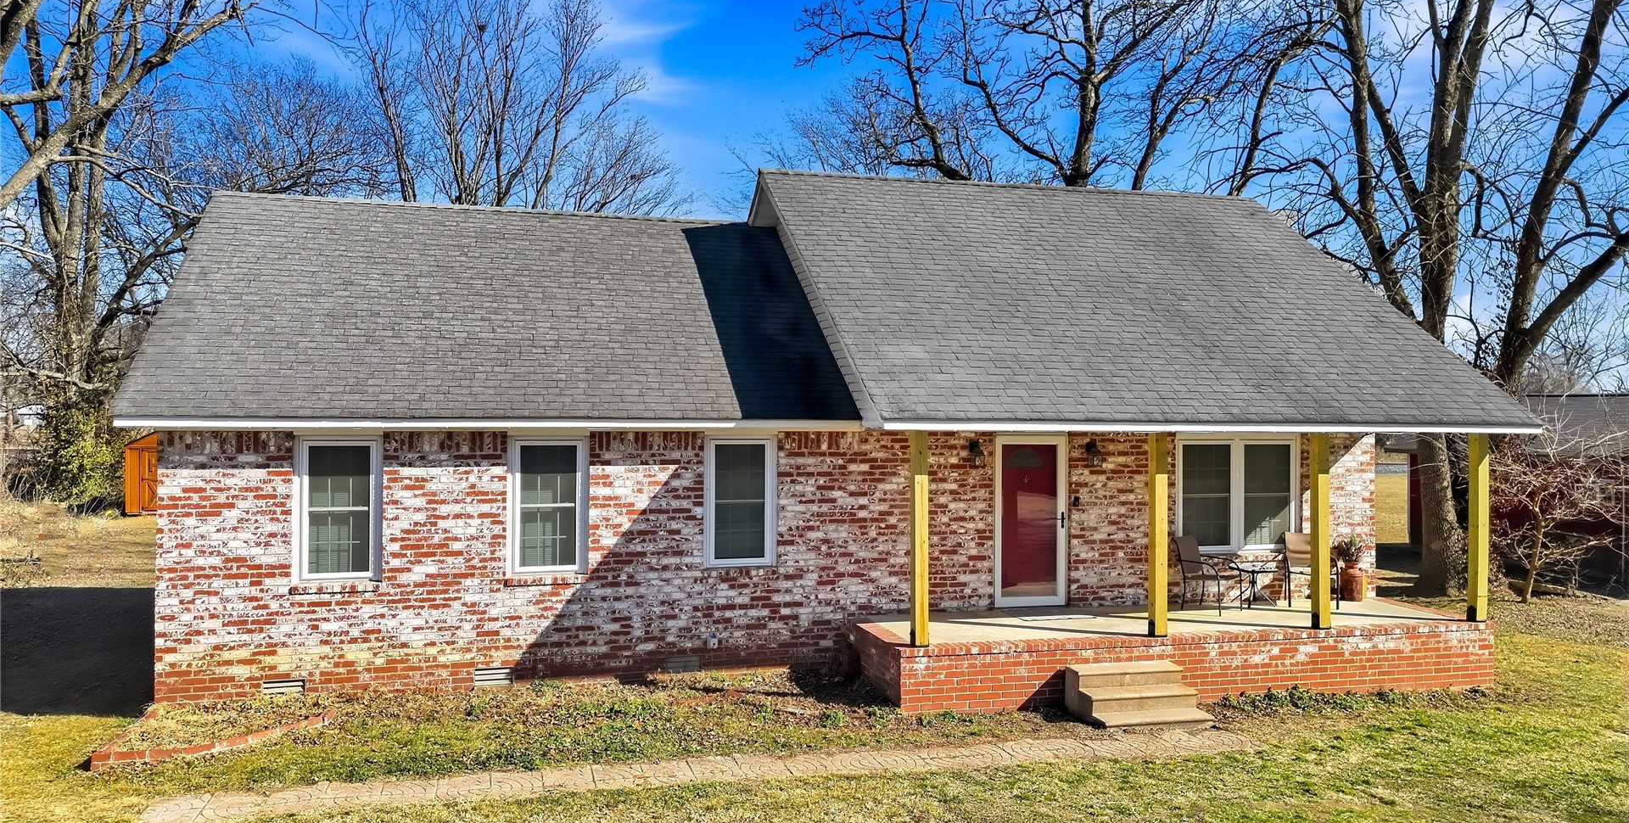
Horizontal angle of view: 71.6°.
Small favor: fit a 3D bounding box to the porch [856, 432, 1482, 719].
[{"bbox_3d":[4.279,1.700,13.430,7.440,3.010,1.950,0,0,-14],"label":"porch"}]

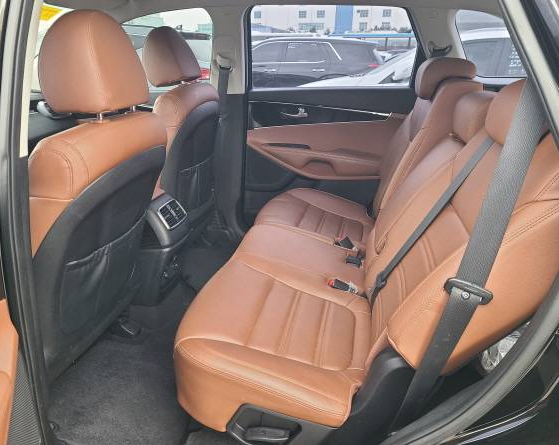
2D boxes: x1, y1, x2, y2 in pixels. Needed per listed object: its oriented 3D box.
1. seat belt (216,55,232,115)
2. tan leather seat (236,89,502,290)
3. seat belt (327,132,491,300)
[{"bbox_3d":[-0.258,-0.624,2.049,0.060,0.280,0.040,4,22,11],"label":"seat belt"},{"bbox_3d":[0.266,-0.061,1.430,0.830,0.710,0.400,4,22,11],"label":"tan leather seat"},{"bbox_3d":[0.326,0.005,1.182,0.340,0.490,0.130,4,22,11],"label":"seat belt"}]

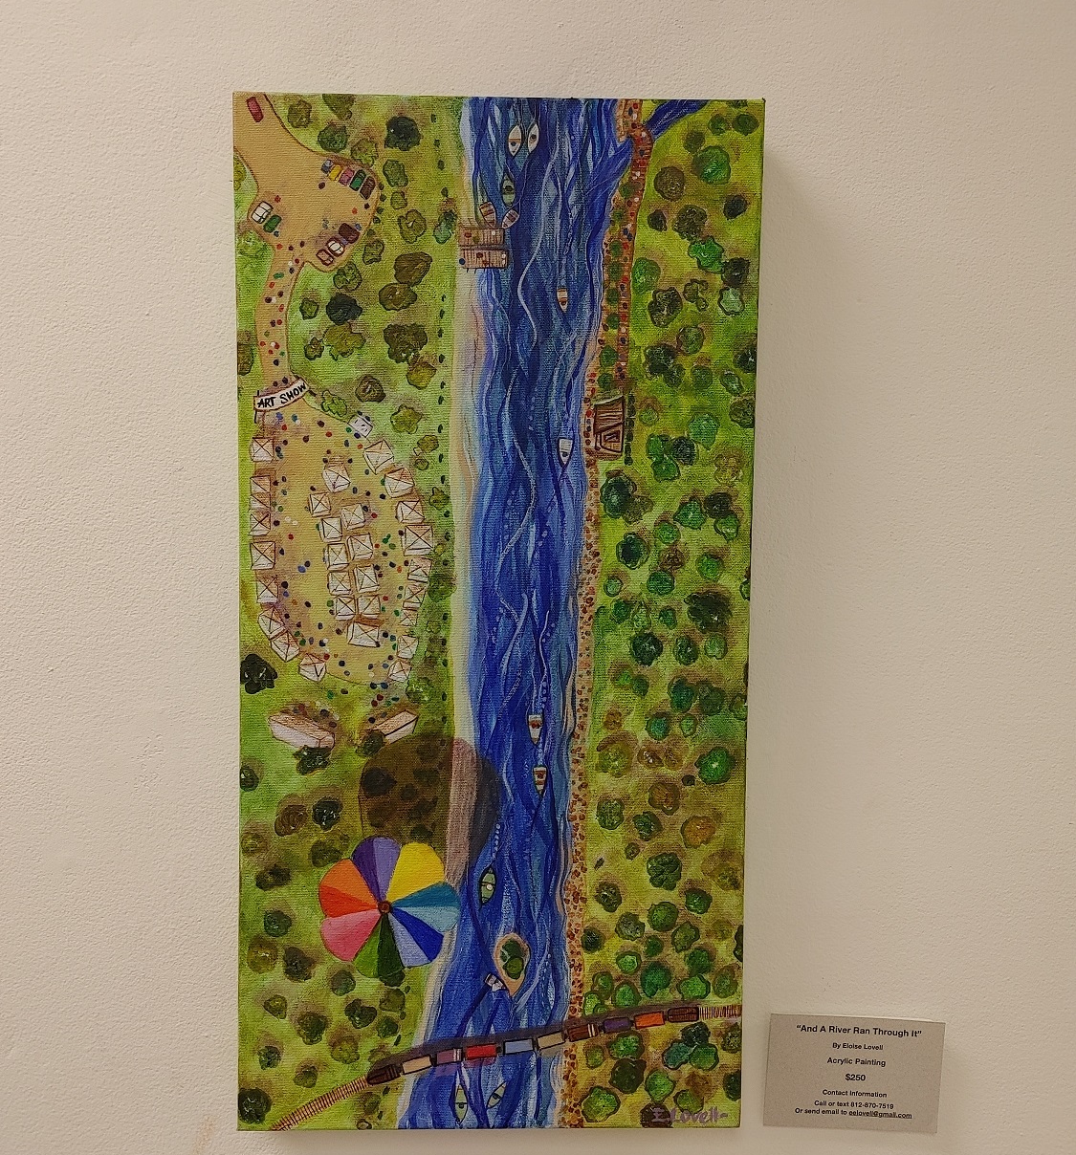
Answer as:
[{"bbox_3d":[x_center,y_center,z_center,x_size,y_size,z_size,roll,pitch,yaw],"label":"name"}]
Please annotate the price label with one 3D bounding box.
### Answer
[{"bbox_3d":[0.197,0.309,0.669,0.109,0.071,0.002,3,3,-1],"label":"price label"}]

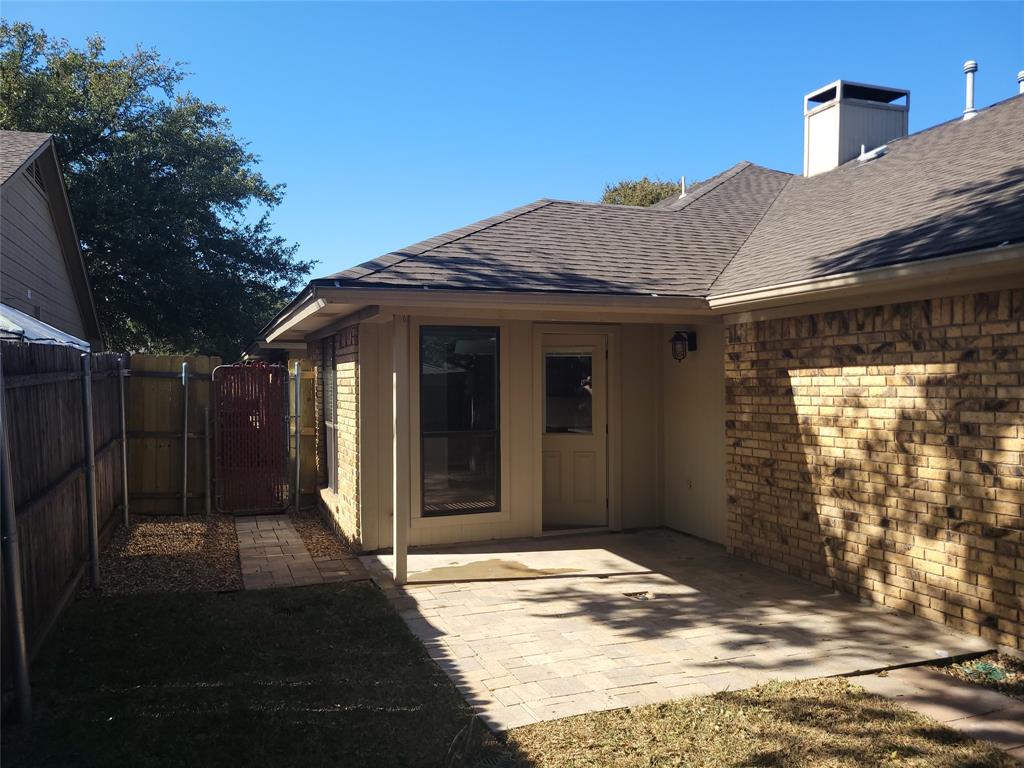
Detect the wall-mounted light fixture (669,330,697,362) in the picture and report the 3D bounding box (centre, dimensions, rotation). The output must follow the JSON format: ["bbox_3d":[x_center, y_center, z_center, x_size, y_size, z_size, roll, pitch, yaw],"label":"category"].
[{"bbox_3d":[1.711,-0.370,7.733,0.270,0.325,0.180,0,0,-21],"label":"wall-mounted light fixture"}]

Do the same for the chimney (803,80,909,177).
[{"bbox_3d":[5.744,-4.113,12.833,1.450,1.420,0.800,0,0,-21],"label":"chimney"}]

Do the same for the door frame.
[{"bbox_3d":[0.679,0.464,7.997,1.029,2.180,0.140,0,0,-21],"label":"door frame"}]

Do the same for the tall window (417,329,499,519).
[{"bbox_3d":[-0.499,0.359,7.545,0.819,1.847,0.100,0,0,-21],"label":"tall window"}]

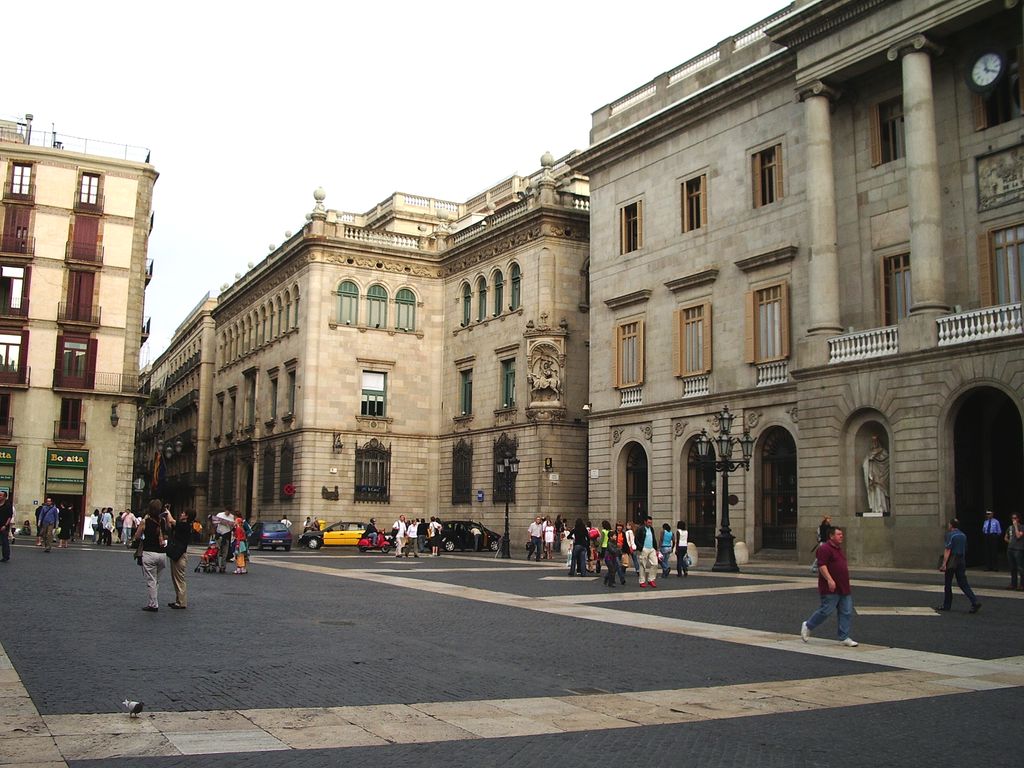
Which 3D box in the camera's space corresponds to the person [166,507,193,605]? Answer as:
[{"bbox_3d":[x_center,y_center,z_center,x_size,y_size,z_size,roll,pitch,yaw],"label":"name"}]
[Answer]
[{"bbox_3d":[-5.307,2.781,16.500,0.480,1.600,0.500,1,-8,2],"label":"person"}]

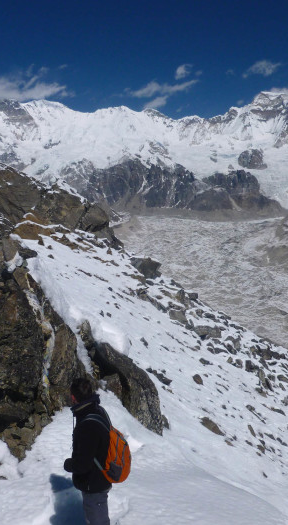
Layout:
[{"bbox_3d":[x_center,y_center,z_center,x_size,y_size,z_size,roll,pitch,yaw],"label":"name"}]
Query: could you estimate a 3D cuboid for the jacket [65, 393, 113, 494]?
[{"bbox_3d":[-0.430,1.386,4.486,0.370,0.730,0.500,2,7,17],"label":"jacket"}]

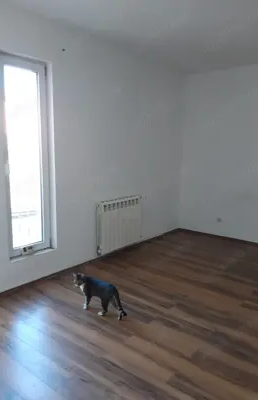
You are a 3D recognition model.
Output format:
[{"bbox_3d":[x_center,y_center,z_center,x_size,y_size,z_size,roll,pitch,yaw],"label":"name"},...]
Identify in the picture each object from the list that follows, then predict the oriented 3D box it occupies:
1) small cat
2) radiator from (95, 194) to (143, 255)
[{"bbox_3d":[-0.254,0.832,2.613,0.540,0.295,0.140,7,11,32],"label":"small cat"},{"bbox_3d":[-0.113,0.310,3.941,0.095,0.640,0.769,9,13,40],"label":"radiator"}]

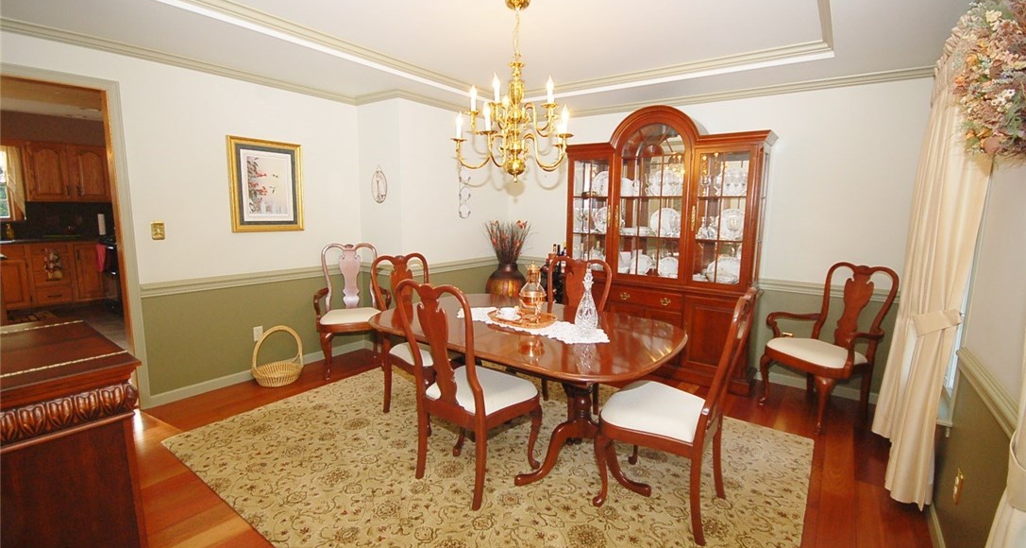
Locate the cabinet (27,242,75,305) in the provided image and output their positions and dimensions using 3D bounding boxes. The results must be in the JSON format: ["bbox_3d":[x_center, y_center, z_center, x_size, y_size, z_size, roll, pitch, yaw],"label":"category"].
[{"bbox_3d":[-5.830,-0.022,5.383,0.600,0.787,0.367,9,12,37],"label":"cabinet"}]

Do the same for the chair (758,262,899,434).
[{"bbox_3d":[2.150,0.468,2.937,0.590,1.060,0.610,-1,10,-18],"label":"chair"}]

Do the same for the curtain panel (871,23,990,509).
[{"bbox_3d":[2.194,0.004,2.240,0.220,2.120,0.900,9,12,37],"label":"curtain panel"}]

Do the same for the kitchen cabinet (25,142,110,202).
[{"bbox_3d":[-5.725,-1.295,5.515,0.320,0.725,0.775,9,12,37],"label":"kitchen cabinet"}]

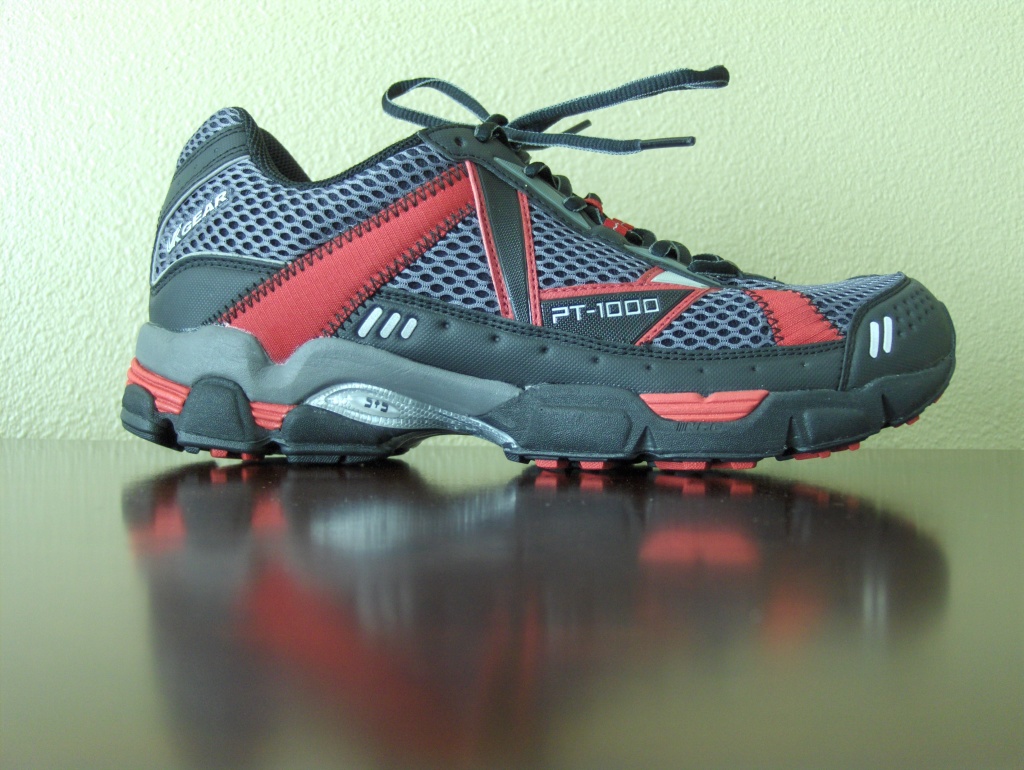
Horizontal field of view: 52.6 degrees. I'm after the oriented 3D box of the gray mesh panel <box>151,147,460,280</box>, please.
[{"bbox_3d":[-0.071,-0.058,0.348,0.105,0.047,0.032,1,1,6],"label":"gray mesh panel"}]

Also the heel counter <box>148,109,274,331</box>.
[{"bbox_3d":[-0.103,-0.059,0.370,0.053,0.078,0.069,1,1,0],"label":"heel counter"}]

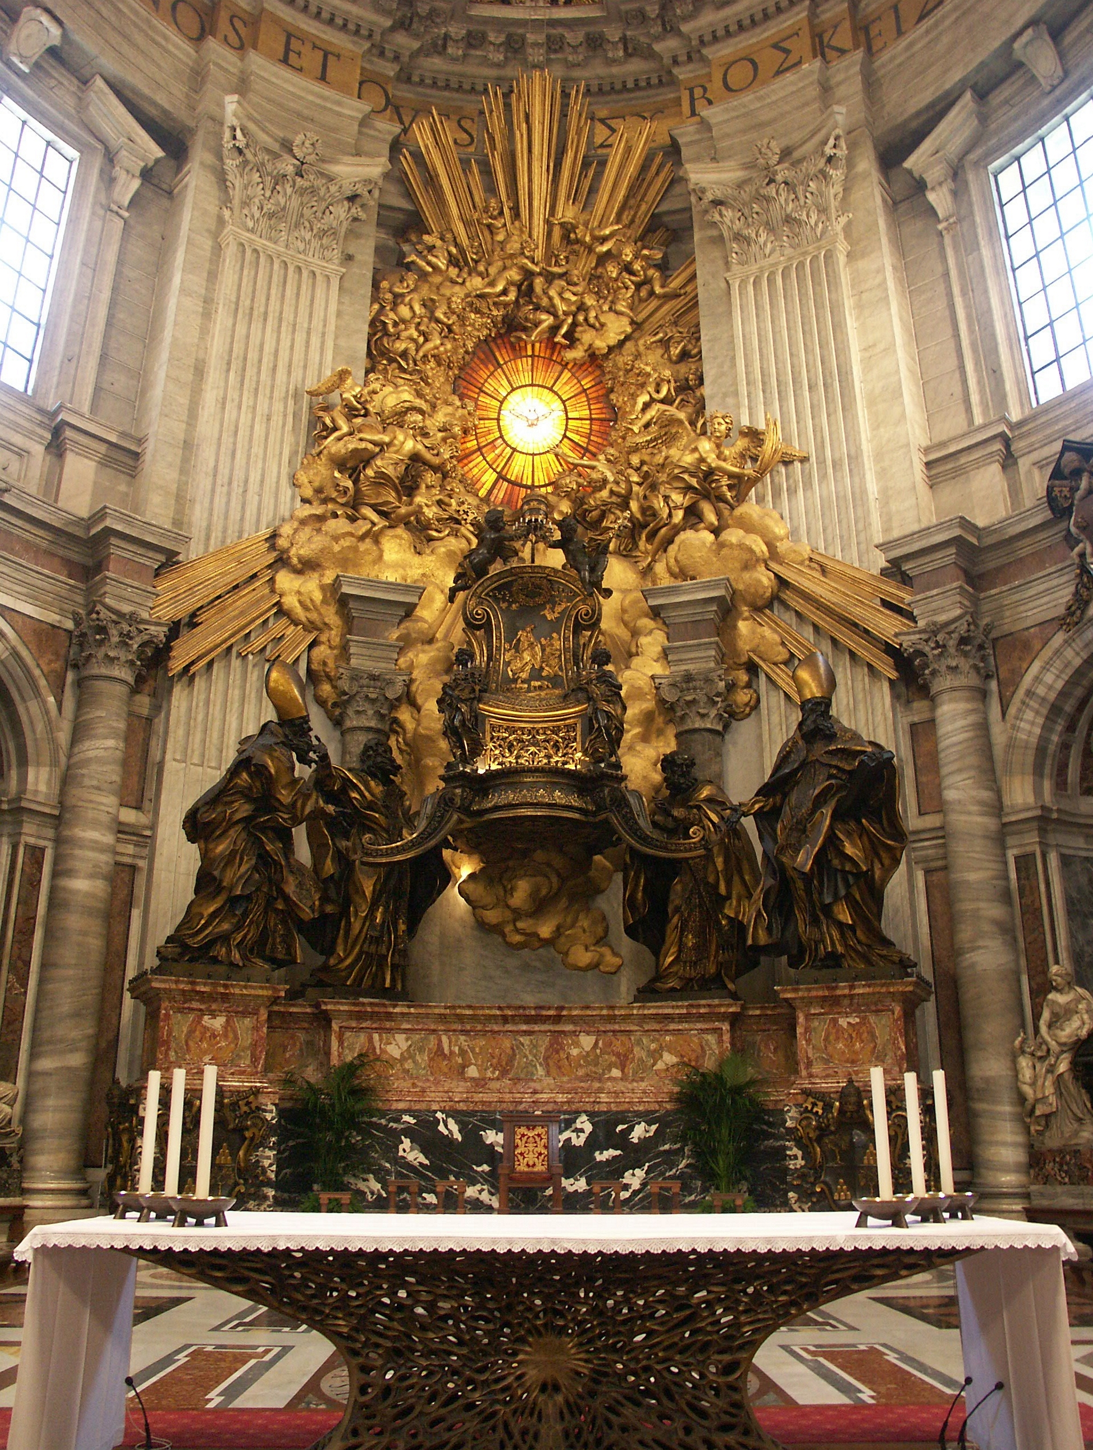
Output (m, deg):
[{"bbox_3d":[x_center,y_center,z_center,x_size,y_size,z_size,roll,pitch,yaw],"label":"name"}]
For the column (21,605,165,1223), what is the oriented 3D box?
[{"bbox_3d":[-7.670,2.733,19.401,1.350,10.400,1.350,16,-25,-37],"label":"column"}]

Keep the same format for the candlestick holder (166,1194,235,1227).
[{"bbox_3d":[-1.194,1.687,4.075,0.235,0.108,0.235,0,-20,0],"label":"candlestick holder"}]

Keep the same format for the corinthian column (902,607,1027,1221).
[{"bbox_3d":[7.210,2.880,19.667,1.350,10.400,1.350,-16,-25,37],"label":"corinthian column"}]

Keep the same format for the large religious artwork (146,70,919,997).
[{"bbox_3d":[-0.300,-6.220,24.375,14.200,23.400,6.000,1,-20,-2],"label":"large religious artwork"}]

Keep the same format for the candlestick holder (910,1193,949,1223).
[{"bbox_3d":[1.355,1.754,4.260,0.235,0.108,0.235,0,-20,0],"label":"candlestick holder"}]

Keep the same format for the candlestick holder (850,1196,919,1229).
[{"bbox_3d":[1.177,1.689,4.075,0.235,0.108,0.235,0,-20,0],"label":"candlestick holder"}]

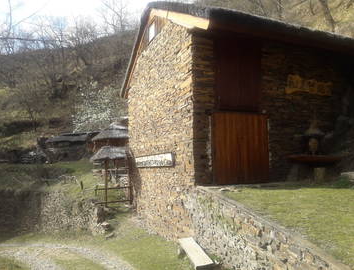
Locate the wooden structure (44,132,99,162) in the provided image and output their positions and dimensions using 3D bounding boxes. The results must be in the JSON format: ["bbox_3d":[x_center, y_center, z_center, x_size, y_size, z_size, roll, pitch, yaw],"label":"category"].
[{"bbox_3d":[-9.601,1.138,26.500,4.100,2.600,3.000,-2,-6,12],"label":"wooden structure"}]

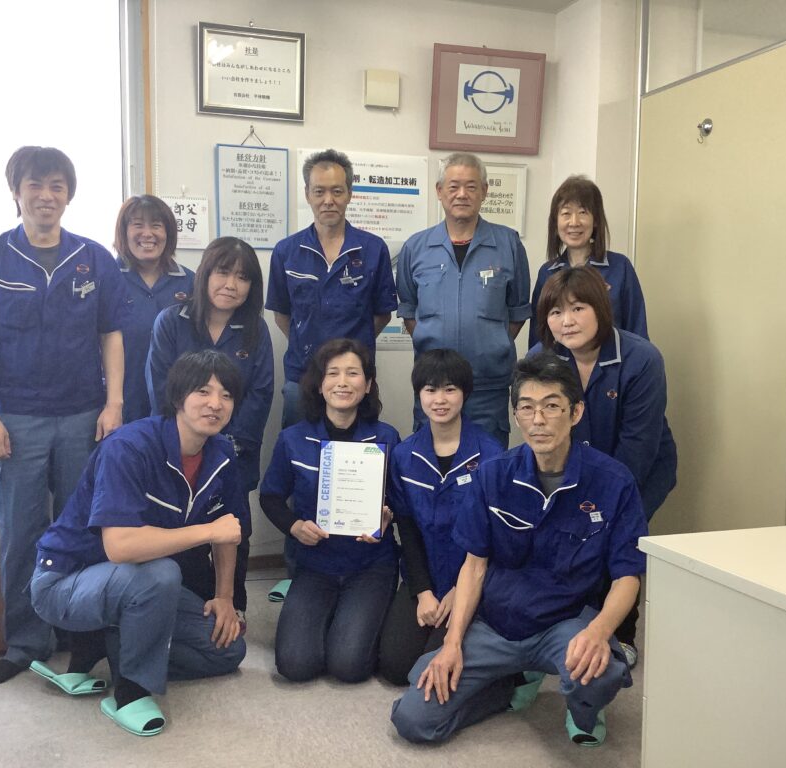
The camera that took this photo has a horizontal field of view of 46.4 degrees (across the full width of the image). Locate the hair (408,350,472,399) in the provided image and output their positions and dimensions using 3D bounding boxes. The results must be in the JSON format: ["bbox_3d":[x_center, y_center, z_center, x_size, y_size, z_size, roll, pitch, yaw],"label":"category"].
[{"bbox_3d":[0.158,-0.028,2.980,0.205,0.175,0.215,1,7,3],"label":"hair"}]

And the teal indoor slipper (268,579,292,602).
[{"bbox_3d":[-0.393,0.798,3.687,0.095,0.076,0.250,2,5,25],"label":"teal indoor slipper"}]

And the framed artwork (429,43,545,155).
[{"bbox_3d":[0.428,-1.288,4.150,0.545,0.470,0.030,-1,12,-19],"label":"framed artwork"}]

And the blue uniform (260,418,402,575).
[{"bbox_3d":[-0.212,0.372,3.060,0.440,0.480,0.270,0,5,0],"label":"blue uniform"}]

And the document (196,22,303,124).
[{"bbox_3d":[-0.590,-1.303,3.830,0.442,0.362,0.025,-2,6,-19],"label":"document"}]

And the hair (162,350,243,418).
[{"bbox_3d":[-0.575,-0.002,2.770,0.235,0.195,0.225,-1,5,-16],"label":"hair"}]

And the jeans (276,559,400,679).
[{"bbox_3d":[-0.191,0.717,3.050,0.380,0.390,0.480,1,4,2],"label":"jeans"}]

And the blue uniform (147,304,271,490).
[{"bbox_3d":[-0.616,0.039,3.080,0.430,0.600,0.320,0,18,-10],"label":"blue uniform"}]

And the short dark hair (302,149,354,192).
[{"bbox_3d":[-0.244,-0.792,3.420,0.190,0.165,0.200,0,4,-4],"label":"short dark hair"}]

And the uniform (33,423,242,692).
[{"bbox_3d":[-0.765,0.502,2.780,0.540,0.810,0.600,-3,6,-37],"label":"uniform"}]

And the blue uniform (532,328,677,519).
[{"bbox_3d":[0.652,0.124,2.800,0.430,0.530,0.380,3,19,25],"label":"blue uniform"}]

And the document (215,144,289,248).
[{"bbox_3d":[-0.595,-0.790,3.882,0.304,0.424,0.020,-1,5,-19],"label":"document"}]

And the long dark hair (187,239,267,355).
[{"bbox_3d":[-0.509,-0.274,2.840,0.225,0.350,0.220,7,11,-16],"label":"long dark hair"}]

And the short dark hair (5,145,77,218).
[{"bbox_3d":[-1.096,-0.628,2.860,0.215,0.215,0.215,-2,5,-28],"label":"short dark hair"}]

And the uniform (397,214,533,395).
[{"bbox_3d":[0.265,-0.300,3.500,0.500,0.660,0.290,0,4,2],"label":"uniform"}]

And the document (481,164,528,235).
[{"bbox_3d":[0.419,-0.854,4.231,0.439,0.337,0.025,-1,5,-19],"label":"document"}]

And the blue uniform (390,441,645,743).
[{"bbox_3d":[0.368,0.562,2.690,0.670,0.780,0.550,2,5,18],"label":"blue uniform"}]

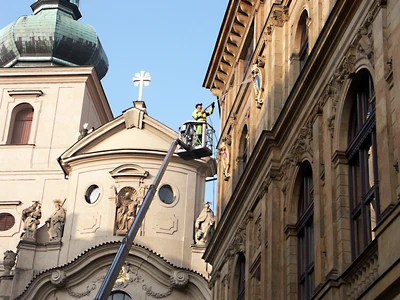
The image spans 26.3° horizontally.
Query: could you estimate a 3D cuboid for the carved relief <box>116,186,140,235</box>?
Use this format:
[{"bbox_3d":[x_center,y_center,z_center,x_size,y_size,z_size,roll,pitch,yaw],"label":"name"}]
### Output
[{"bbox_3d":[-3.942,3.316,46.623,1.100,2.650,0.500,-1,-28,8],"label":"carved relief"}]

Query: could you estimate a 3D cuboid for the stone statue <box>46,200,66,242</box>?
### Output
[{"bbox_3d":[-7.980,3.911,47.670,0.950,2.350,0.750,-5,-29,15],"label":"stone statue"}]

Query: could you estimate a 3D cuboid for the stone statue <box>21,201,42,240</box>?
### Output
[{"bbox_3d":[-9.413,3.990,47.947,1.000,2.250,0.750,-1,-28,8],"label":"stone statue"}]

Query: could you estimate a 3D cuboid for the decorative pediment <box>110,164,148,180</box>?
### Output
[{"bbox_3d":[-3.880,1.232,47.295,2.070,0.720,0.500,-1,-28,8],"label":"decorative pediment"}]

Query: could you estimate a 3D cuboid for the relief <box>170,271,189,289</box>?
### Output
[{"bbox_3d":[-1.047,6.639,43.843,0.850,0.800,0.500,-1,-28,8],"label":"relief"}]

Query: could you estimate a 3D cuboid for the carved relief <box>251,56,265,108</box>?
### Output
[{"bbox_3d":[2.090,-2.473,31.196,0.350,2.050,1.050,7,-28,-7],"label":"carved relief"}]

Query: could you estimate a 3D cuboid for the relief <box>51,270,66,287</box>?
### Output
[{"bbox_3d":[-7.397,6.721,44.721,0.750,0.750,0.500,-3,-29,12],"label":"relief"}]

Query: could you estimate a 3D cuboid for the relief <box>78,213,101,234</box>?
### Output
[{"bbox_3d":[-6.035,4.015,46.716,1.130,1.170,0.120,-6,-29,17],"label":"relief"}]

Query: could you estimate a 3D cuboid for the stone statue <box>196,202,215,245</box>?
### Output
[{"bbox_3d":[0.307,4.035,46.845,1.050,2.300,0.750,-2,-29,10],"label":"stone statue"}]

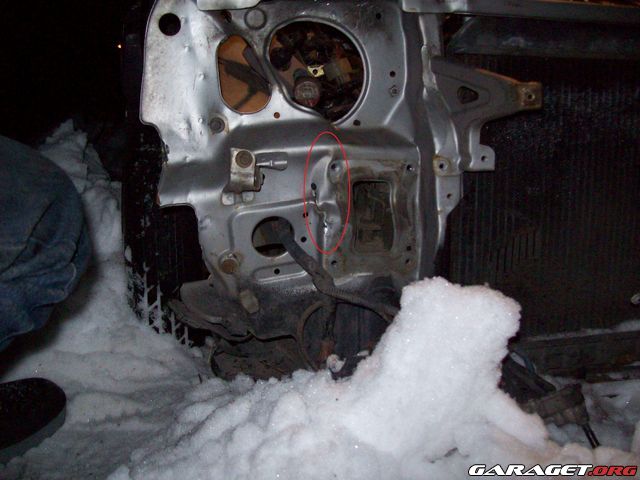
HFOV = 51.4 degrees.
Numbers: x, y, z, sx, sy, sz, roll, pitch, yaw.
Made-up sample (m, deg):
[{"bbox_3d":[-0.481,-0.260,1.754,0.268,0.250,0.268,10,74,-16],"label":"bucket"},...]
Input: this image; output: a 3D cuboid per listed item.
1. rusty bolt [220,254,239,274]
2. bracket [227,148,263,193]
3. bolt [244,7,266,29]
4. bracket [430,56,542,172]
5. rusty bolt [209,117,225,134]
[{"bbox_3d":[-0.121,0.033,0.890,0.024,0.024,0.015,1,7,0],"label":"rusty bolt"},{"bbox_3d":[-0.099,-0.089,0.870,0.044,0.058,0.035,1,8,5],"label":"bracket"},{"bbox_3d":[-0.082,-0.282,0.850,0.027,0.027,0.015,1,7,0],"label":"bolt"},{"bbox_3d":[0.214,-0.162,0.860,0.145,0.150,0.050,0,8,-5],"label":"bracket"},{"bbox_3d":[-0.136,-0.150,0.870,0.021,0.021,0.014,1,7,0],"label":"rusty bolt"}]

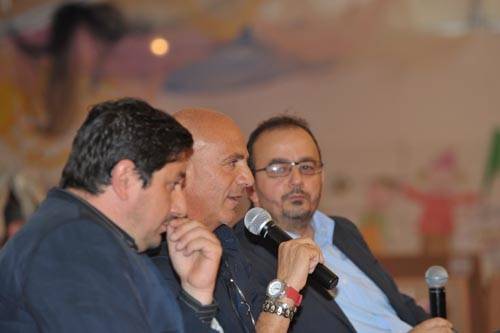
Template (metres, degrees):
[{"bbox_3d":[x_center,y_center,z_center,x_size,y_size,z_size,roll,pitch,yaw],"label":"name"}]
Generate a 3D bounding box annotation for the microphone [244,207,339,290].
[{"bbox_3d":[0.080,0.159,5.830,0.247,0.052,0.052,40,24,33],"label":"microphone"}]

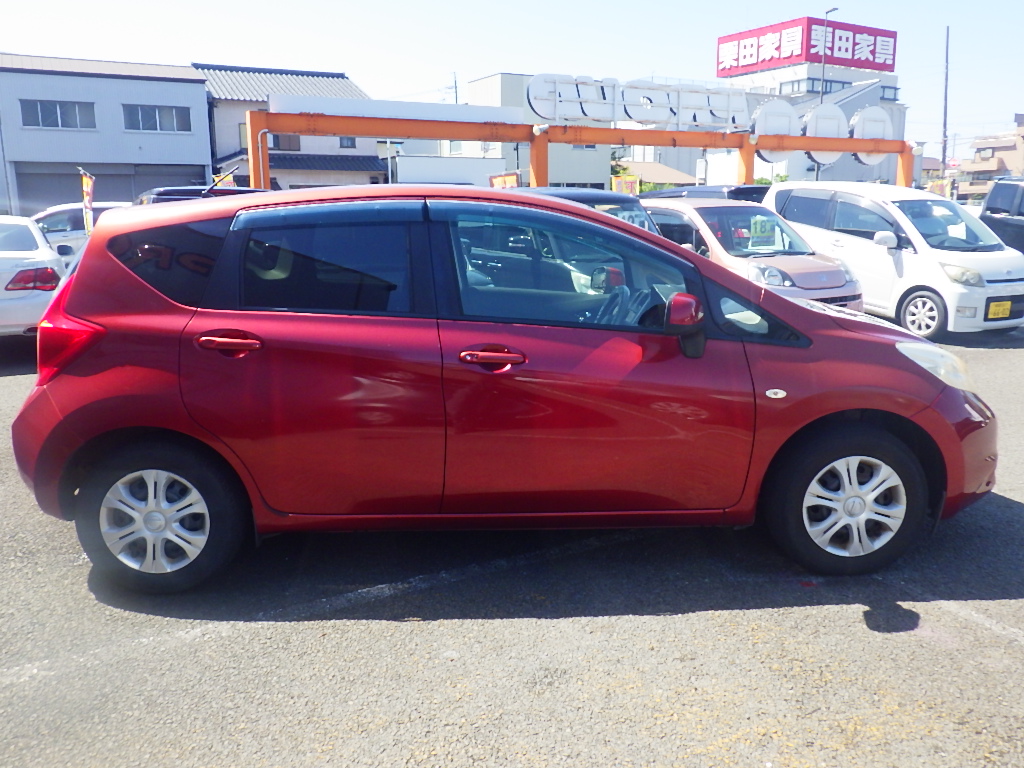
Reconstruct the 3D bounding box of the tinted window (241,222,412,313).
[{"bbox_3d":[-0.670,-0.422,2.992,0.615,0.325,0.040,-1,-4,-2],"label":"tinted window"}]

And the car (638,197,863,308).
[{"bbox_3d":[2.270,-1.345,9.450,1.475,1.575,3.395,-7,14,-29],"label":"car"}]

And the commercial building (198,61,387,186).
[{"bbox_3d":[-10.104,-9.936,36.804,7.300,8.000,7.400,-6,12,-24],"label":"commercial building"}]

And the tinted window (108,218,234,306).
[{"bbox_3d":[-1.242,-0.431,2.988,0.475,0.325,0.050,0,-3,4],"label":"tinted window"}]

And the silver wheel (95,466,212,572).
[{"bbox_3d":[-1.308,0.497,3.084,0.400,0.400,0.150,-1,11,-2],"label":"silver wheel"}]

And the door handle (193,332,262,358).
[{"bbox_3d":[-0.994,-0.135,2.906,0.235,0.085,0.055,-1,11,-2],"label":"door handle"}]

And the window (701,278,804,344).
[{"bbox_3d":[0.909,-0.265,3.092,0.380,0.255,0.060,-3,-8,-14],"label":"window"}]

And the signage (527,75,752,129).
[{"bbox_3d":[3.116,-6.484,19.140,6.310,1.020,0.220,-7,14,-27],"label":"signage"}]

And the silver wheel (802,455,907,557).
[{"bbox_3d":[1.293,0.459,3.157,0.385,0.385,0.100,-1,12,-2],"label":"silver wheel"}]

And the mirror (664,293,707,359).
[{"bbox_3d":[0.598,-0.199,2.883,0.140,0.230,0.210,-1,12,-2],"label":"mirror"}]

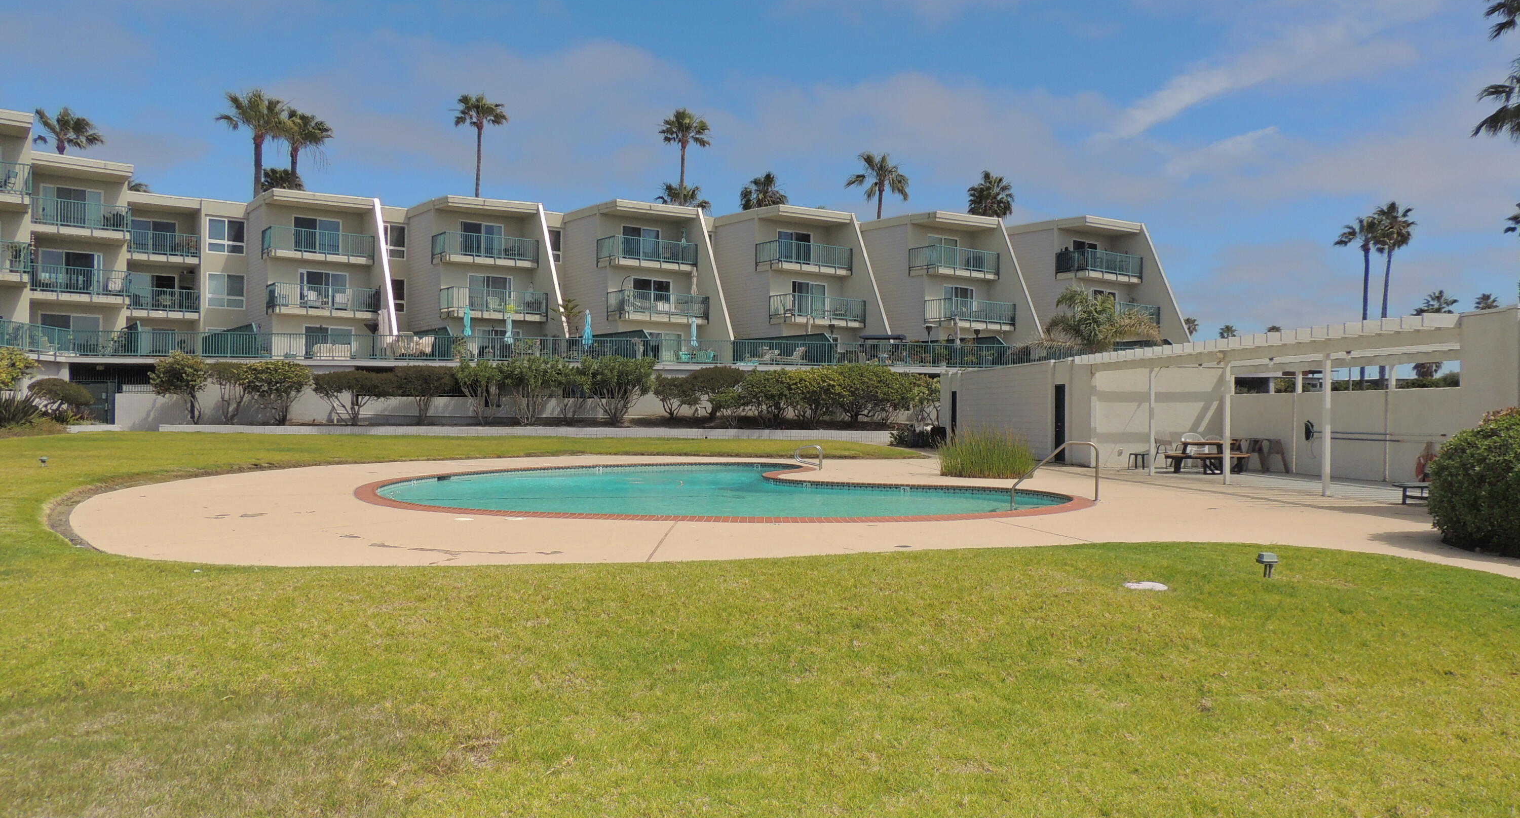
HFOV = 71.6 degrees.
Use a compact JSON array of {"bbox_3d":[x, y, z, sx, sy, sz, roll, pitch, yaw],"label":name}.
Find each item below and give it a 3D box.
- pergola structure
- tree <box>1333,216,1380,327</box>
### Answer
[{"bbox_3d":[10.880,0.095,21.100,4.450,2.820,11.850,1,0,-7],"label":"pergola structure"},{"bbox_3d":[42.604,-5.811,74.978,3.634,16.012,3.634,1,0,0],"label":"tree"}]

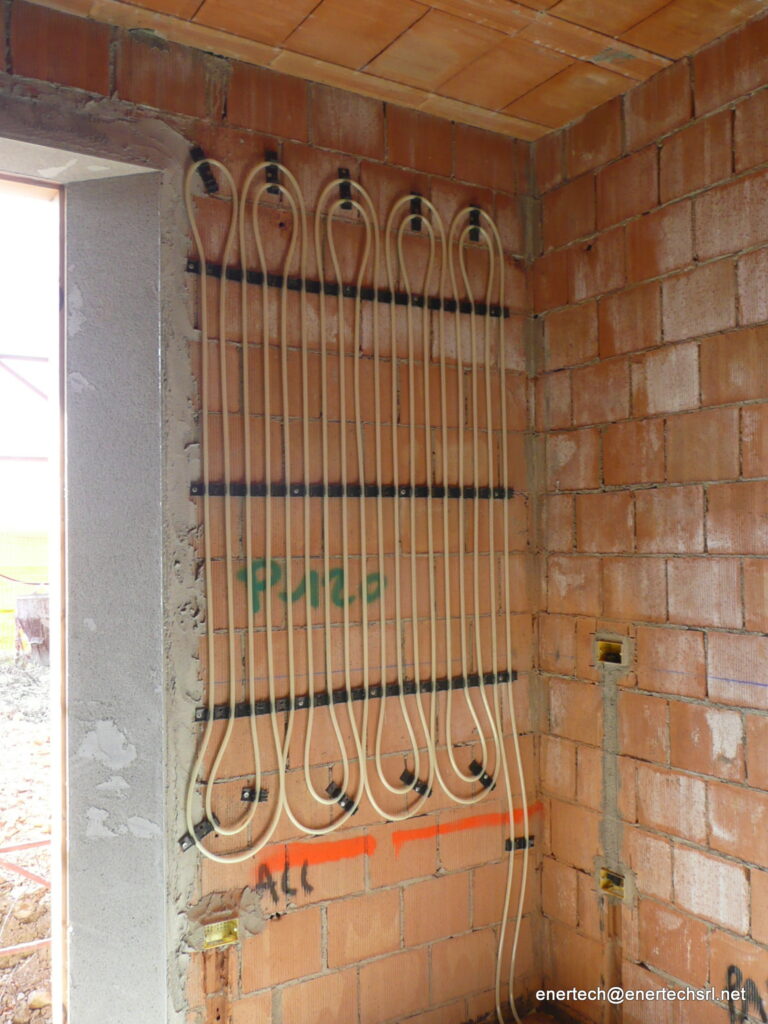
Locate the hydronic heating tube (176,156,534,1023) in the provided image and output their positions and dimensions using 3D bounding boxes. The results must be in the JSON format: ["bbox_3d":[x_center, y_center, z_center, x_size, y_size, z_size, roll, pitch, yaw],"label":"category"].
[{"bbox_3d":[-0.028,0.350,2.515,1.158,2.695,0.045,0,-2,-29],"label":"hydronic heating tube"}]

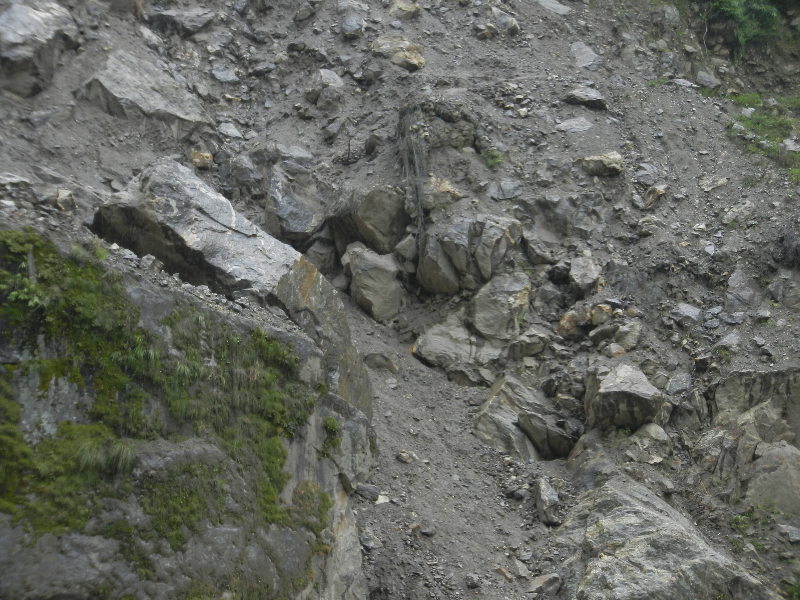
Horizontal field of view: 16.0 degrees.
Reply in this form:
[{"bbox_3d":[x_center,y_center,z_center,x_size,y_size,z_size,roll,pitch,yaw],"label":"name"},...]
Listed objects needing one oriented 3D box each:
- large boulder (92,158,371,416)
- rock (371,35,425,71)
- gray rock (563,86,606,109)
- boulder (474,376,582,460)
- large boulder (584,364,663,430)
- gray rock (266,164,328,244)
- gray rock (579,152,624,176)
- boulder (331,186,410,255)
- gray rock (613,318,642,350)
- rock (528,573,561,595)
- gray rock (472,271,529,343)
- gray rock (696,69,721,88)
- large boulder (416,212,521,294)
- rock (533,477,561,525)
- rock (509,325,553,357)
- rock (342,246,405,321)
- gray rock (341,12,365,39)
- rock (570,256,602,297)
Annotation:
[{"bbox_3d":[-2.608,-0.194,44.000,1.600,4.400,2.200,-55,-13,23],"label":"large boulder"},{"bbox_3d":[-0.051,-5.093,58.500,1.078,0.648,0.771,0,-14,0],"label":"rock"},{"bbox_3d":[3.375,-3.704,52.000,0.805,0.330,0.550,0,-12,0],"label":"gray rock"},{"bbox_3d":[1.996,1.855,44.500,1.659,1.184,1.350,0,-12,0],"label":"boulder"},{"bbox_3d":[3.656,1.595,46.500,1.238,0.963,0.998,0,-14,0],"label":"large boulder"},{"bbox_3d":[-1.731,-1.613,48.000,1.047,1.297,1.050,0,-12,0],"label":"gray rock"},{"bbox_3d":[3.544,-2.383,50.000,0.809,0.352,0.550,0,-12,0],"label":"gray rock"},{"bbox_3d":[-0.481,-1.342,48.000,1.317,1.053,1.100,0,-12,0],"label":"boulder"},{"bbox_3d":[3.698,0.558,46.000,0.453,0.486,0.450,0,-12,0],"label":"gray rock"},{"bbox_3d":[2.135,4.189,42.000,0.459,0.285,0.333,0,-14,0],"label":"rock"},{"bbox_3d":[1.750,0.113,49.500,1.013,1.079,0.945,0,-14,0],"label":"gray rock"},{"bbox_3d":[5.752,-4.130,53.000,0.448,0.341,0.360,0,-12,0],"label":"gray rock"},{"bbox_3d":[1.247,-0.852,51.000,1.845,1.269,1.404,0,-14,0],"label":"large boulder"},{"bbox_3d":[2.190,2.998,42.500,0.419,0.715,0.450,0,-12,0],"label":"rock"},{"bbox_3d":[2.227,0.708,48.500,0.728,0.514,0.561,0,-14,0],"label":"rock"},{"bbox_3d":[-0.466,-0.290,50.000,1.058,1.258,1.040,0,-14,0],"label":"rock"},{"bbox_3d":[-1.003,-5.794,60.000,0.491,0.499,0.448,0,-14,0],"label":"gray rock"},{"bbox_3d":[3.346,-0.422,51.000,0.557,0.658,0.546,0,-14,0],"label":"rock"}]

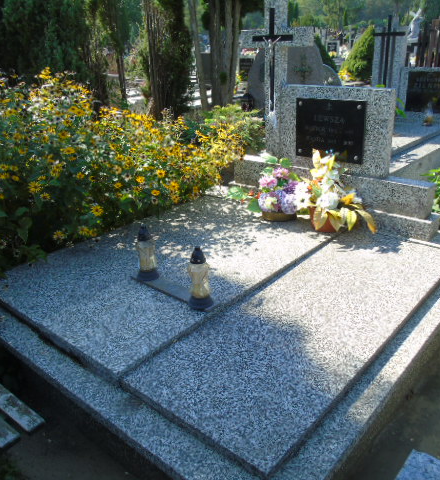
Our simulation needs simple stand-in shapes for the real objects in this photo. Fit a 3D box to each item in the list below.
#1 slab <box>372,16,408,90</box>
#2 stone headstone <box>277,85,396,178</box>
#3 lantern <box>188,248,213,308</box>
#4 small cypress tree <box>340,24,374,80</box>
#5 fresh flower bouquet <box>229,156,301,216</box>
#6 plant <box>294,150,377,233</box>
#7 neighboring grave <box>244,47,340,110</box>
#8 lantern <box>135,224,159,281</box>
[{"bbox_3d":[1.831,-2.028,5.079,0.361,0.802,0.042,17,30,38],"label":"slab"},{"bbox_3d":[0.722,-0.710,2.963,0.773,0.503,0.088,17,30,38],"label":"stone headstone"},{"bbox_3d":[-0.086,0.154,1.897,0.101,0.266,0.101,-2,23,1],"label":"lantern"},{"bbox_3d":[4.221,-5.447,13.500,1.300,1.700,1.300,16,30,39],"label":"small cypress tree"},{"bbox_3d":[0.318,-0.334,3.192,0.420,0.380,0.340,16,30,39],"label":"fresh flower bouquet"},{"bbox_3d":[0.641,-0.261,2.606,0.389,0.415,0.315,17,30,38],"label":"plant"},{"bbox_3d":[0.878,-1.751,5.600,1.300,1.200,0.200,16,30,39],"label":"neighboring grave"},{"bbox_3d":[-0.398,0.062,2.460,0.120,0.297,0.120,-3,23,1],"label":"lantern"}]

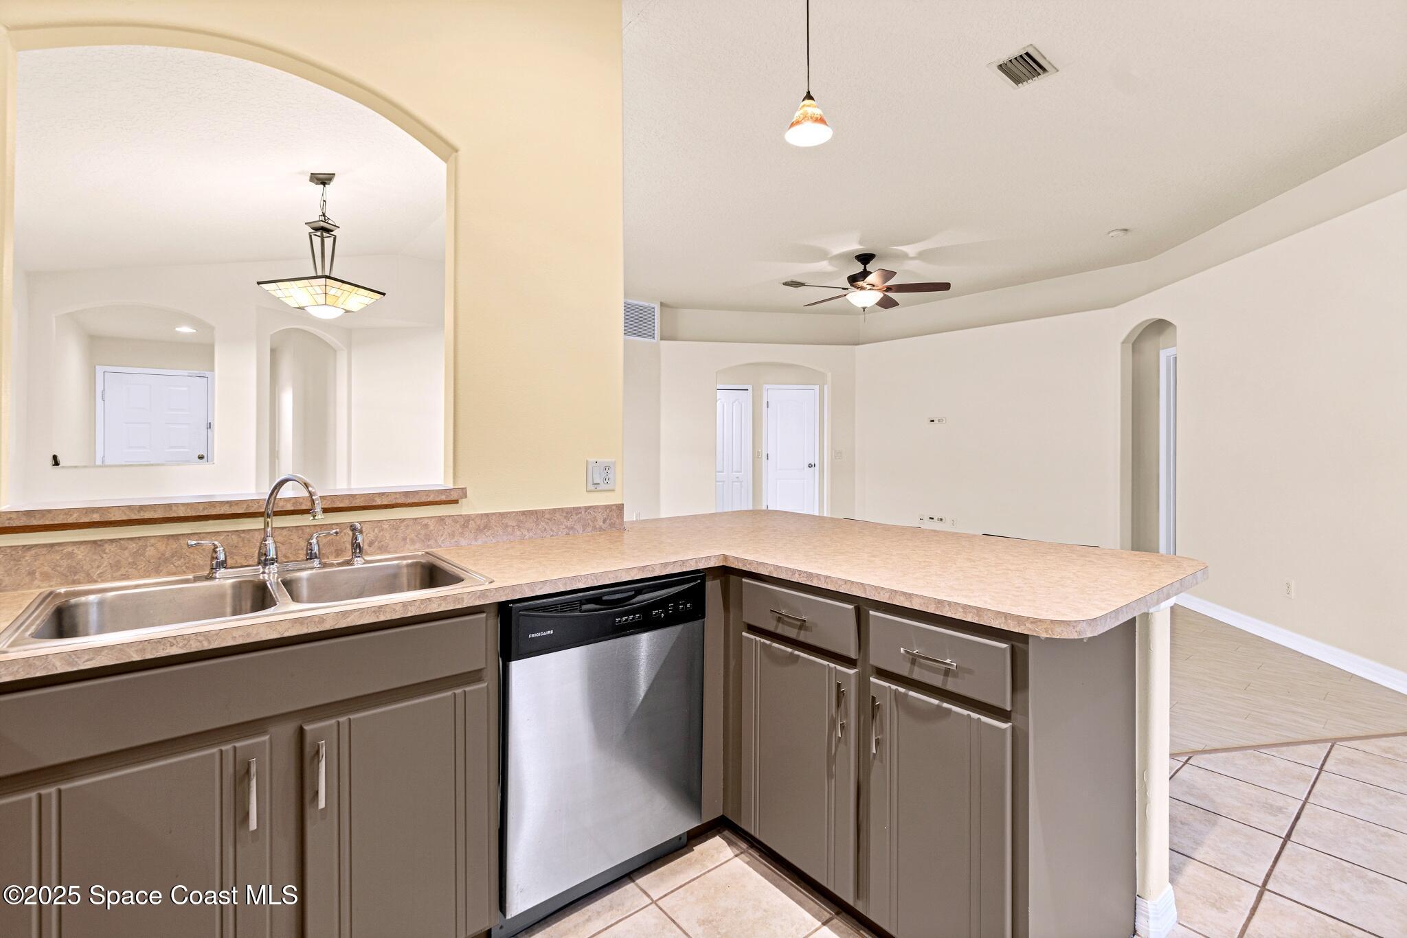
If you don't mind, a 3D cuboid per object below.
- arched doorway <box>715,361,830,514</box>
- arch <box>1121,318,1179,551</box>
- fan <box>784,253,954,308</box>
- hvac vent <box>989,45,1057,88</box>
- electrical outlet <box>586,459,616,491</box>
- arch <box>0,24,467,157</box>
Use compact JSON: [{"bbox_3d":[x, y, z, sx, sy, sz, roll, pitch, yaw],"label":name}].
[{"bbox_3d":[0.885,-0.212,7.530,1.510,2.290,0.130,0,2,-9],"label":"arched doorway"},{"bbox_3d":[3.823,-0.113,4.980,0.120,2.305,0.770,0,2,7],"label":"arch"},{"bbox_3d":[1.465,-1.690,5.300,1.370,0.500,1.340,0,1,0],"label":"fan"},{"bbox_3d":[1.481,-1.850,2.716,0.290,0.030,0.190,-1,2,-38],"label":"hvac vent"},{"bbox_3d":[-0.396,0.025,2.258,0.122,0.122,0.012,-1,2,-38],"label":"electrical outlet"},{"bbox_3d":[-1.234,-1.097,1.682,0.980,0.150,0.125,-1,2,-38],"label":"arch"}]

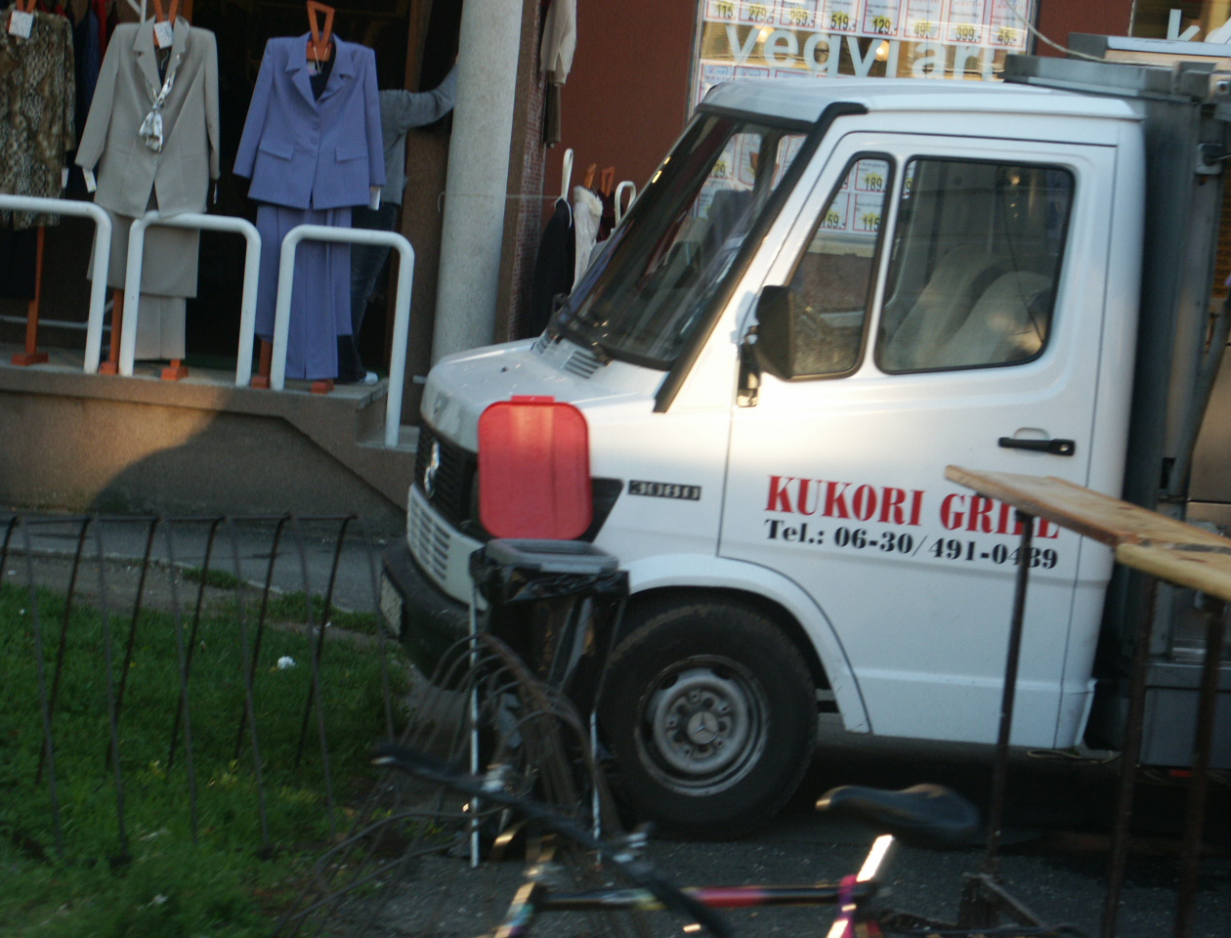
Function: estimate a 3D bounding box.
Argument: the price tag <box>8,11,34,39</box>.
[{"bbox_3d":[-2.631,-1.969,17.130,0.094,0.105,0.006,10,6,-1],"label":"price tag"}]

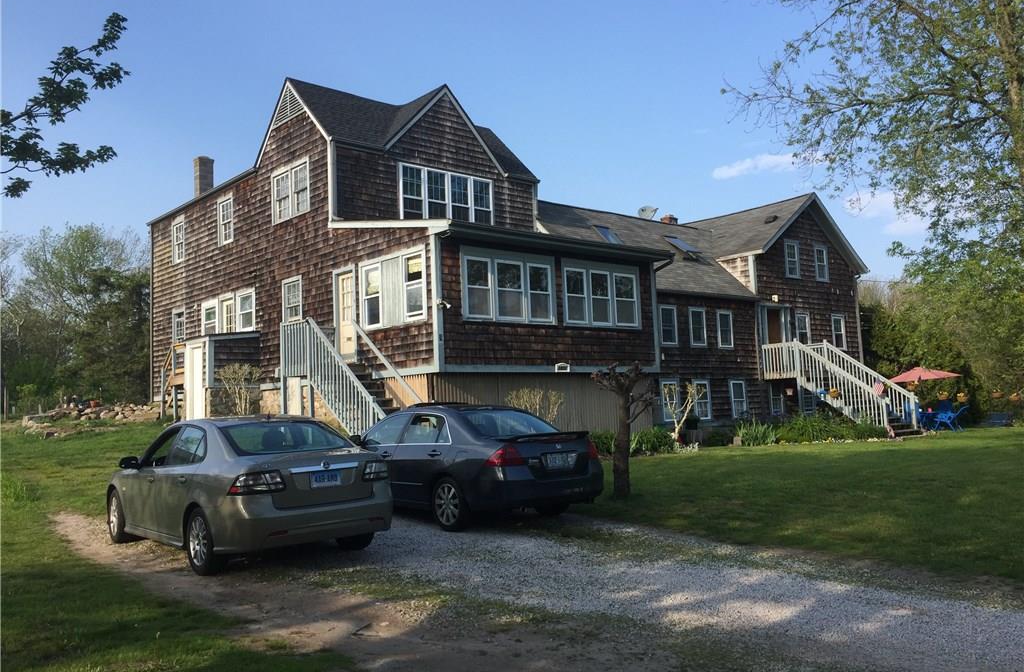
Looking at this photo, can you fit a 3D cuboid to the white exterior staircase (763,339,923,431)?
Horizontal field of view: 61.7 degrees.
[{"bbox_3d":[9.774,1.441,25.840,1.850,2.750,3.750,2,-7,-42],"label":"white exterior staircase"}]

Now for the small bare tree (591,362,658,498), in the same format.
[{"bbox_3d":[1.658,1.385,12.640,0.980,1.980,0.900,-3,-5,7],"label":"small bare tree"}]

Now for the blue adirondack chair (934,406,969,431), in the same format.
[{"bbox_3d":[14.328,2.702,28.000,0.970,0.820,0.720,-5,-5,26],"label":"blue adirondack chair"}]

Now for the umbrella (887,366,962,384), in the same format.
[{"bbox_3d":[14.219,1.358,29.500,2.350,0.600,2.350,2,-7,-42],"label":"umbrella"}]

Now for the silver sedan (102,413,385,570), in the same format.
[{"bbox_3d":[-3.183,1.655,9.743,1.790,1.440,4.640,1,-5,-40],"label":"silver sedan"}]

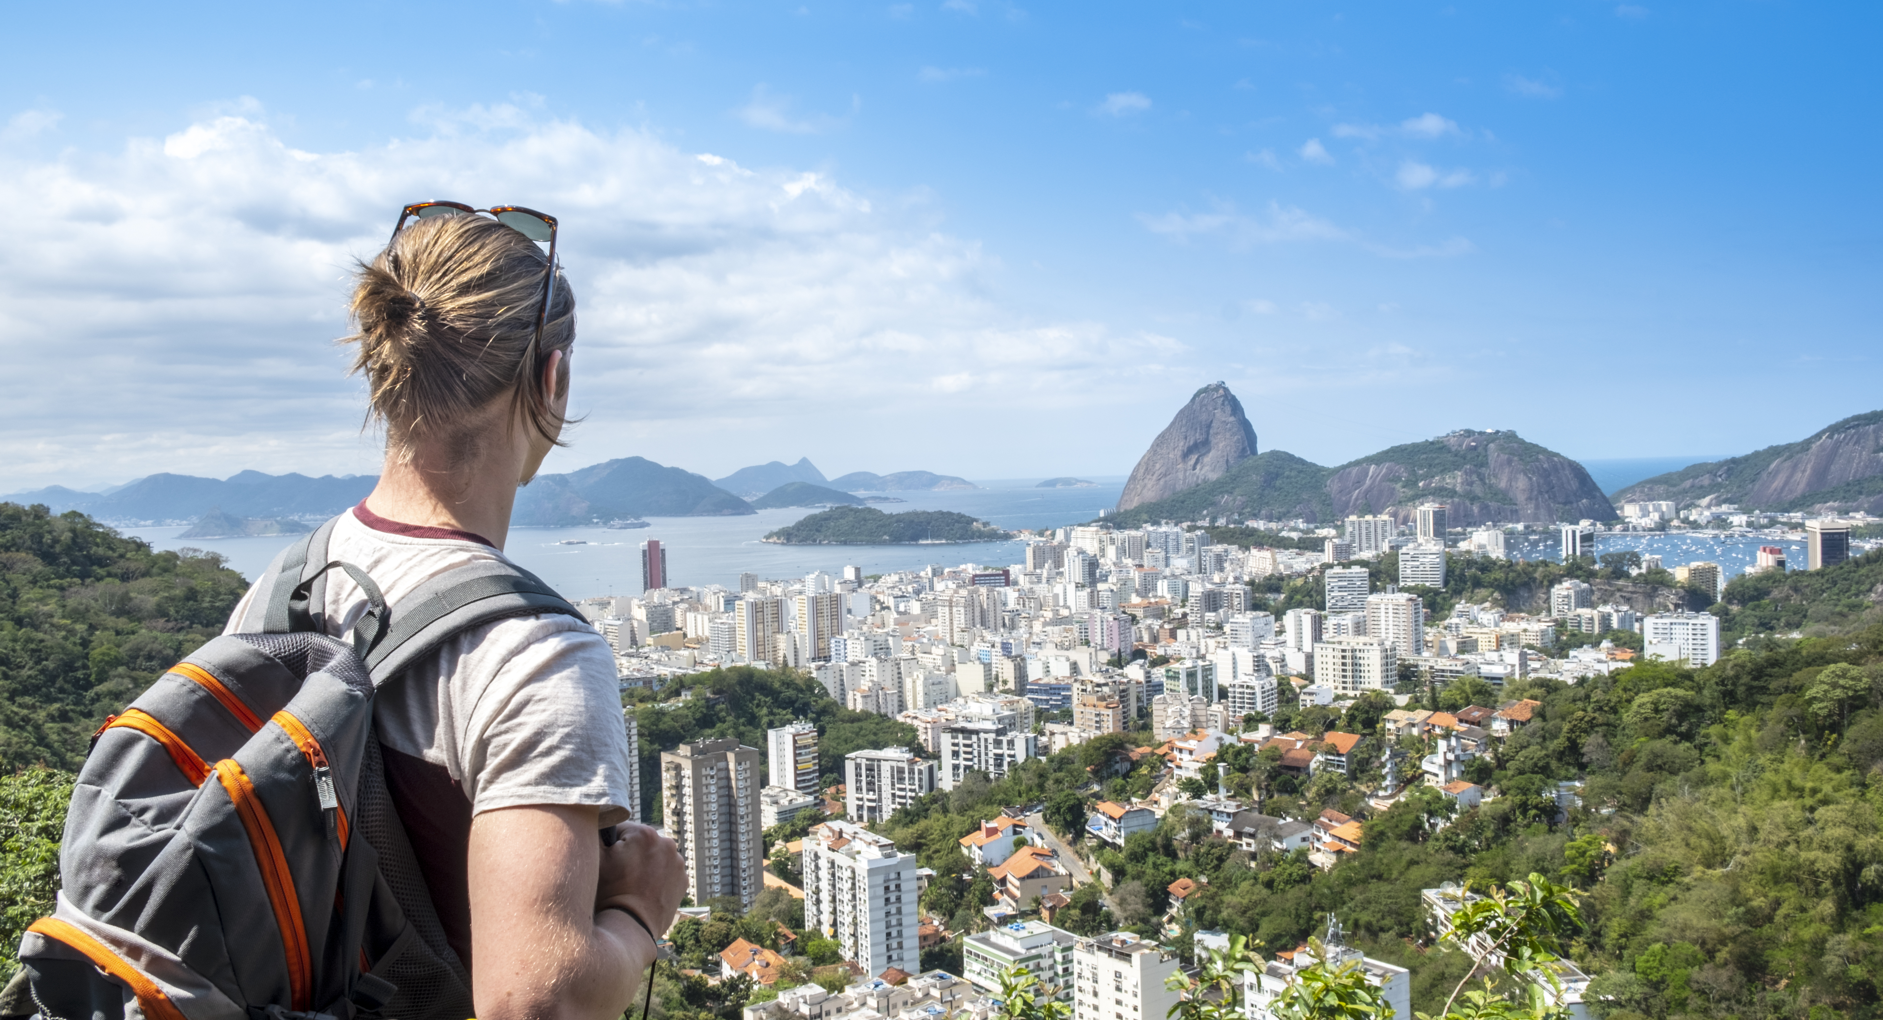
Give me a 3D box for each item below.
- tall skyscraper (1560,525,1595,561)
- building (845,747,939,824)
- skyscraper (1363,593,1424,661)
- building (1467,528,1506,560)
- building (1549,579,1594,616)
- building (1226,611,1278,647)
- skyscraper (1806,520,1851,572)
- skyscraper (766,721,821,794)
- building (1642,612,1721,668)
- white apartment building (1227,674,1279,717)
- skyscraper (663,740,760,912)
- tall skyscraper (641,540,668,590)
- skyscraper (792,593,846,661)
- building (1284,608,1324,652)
[{"bbox_3d":[764.090,54.470,1754.710,33.000,69.500,21.500,-3,2,-40],"label":"tall skyscraper"},{"bbox_3d":[-21.040,123.220,645.340,38.840,33.000,14.000,-1,2,27],"label":"building"},{"bbox_3d":[340.150,86.450,1095.190,33.000,47.900,25.000,-1,2,35],"label":"skyscraper"},{"bbox_3d":[733.640,56.880,1960.760,37.000,55.900,22.000,-3,2,-38],"label":"building"},{"bbox_3d":[540.390,77.990,1255.900,24.270,32.000,21.480,-3,2,-33],"label":"building"},{"bbox_3d":[248.840,97.540,1167.860,30.900,30.000,19.950,-3,2,-40],"label":"building"},{"bbox_3d":[948.540,49.310,1563.050,27.500,77.500,42.000,-2,2,14],"label":"skyscraper"},{"bbox_3d":[-65.950,115.910,656.700,13.570,40.000,18.230,-3,2,-44],"label":"skyscraper"},{"bbox_3d":[464.520,81.830,918.060,40.290,35.500,15.000,-1,2,35],"label":"building"},{"bbox_3d":[185.180,112.570,867.390,19.500,30.700,23.000,-1,2,40],"label":"white apartment building"},{"bbox_3d":[-77.780,106.970,499.850,25.680,56.500,20.970,-3,2,-39],"label":"skyscraper"},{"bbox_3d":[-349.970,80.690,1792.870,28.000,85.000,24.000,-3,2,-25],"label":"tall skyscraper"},{"bbox_3d":[-99.540,97.280,1227.100,33.500,57.500,25.000,-3,2,-25],"label":"skyscraper"},{"bbox_3d":[259.610,91.090,1045.890,20.000,40.500,18.500,-1,2,38],"label":"building"}]

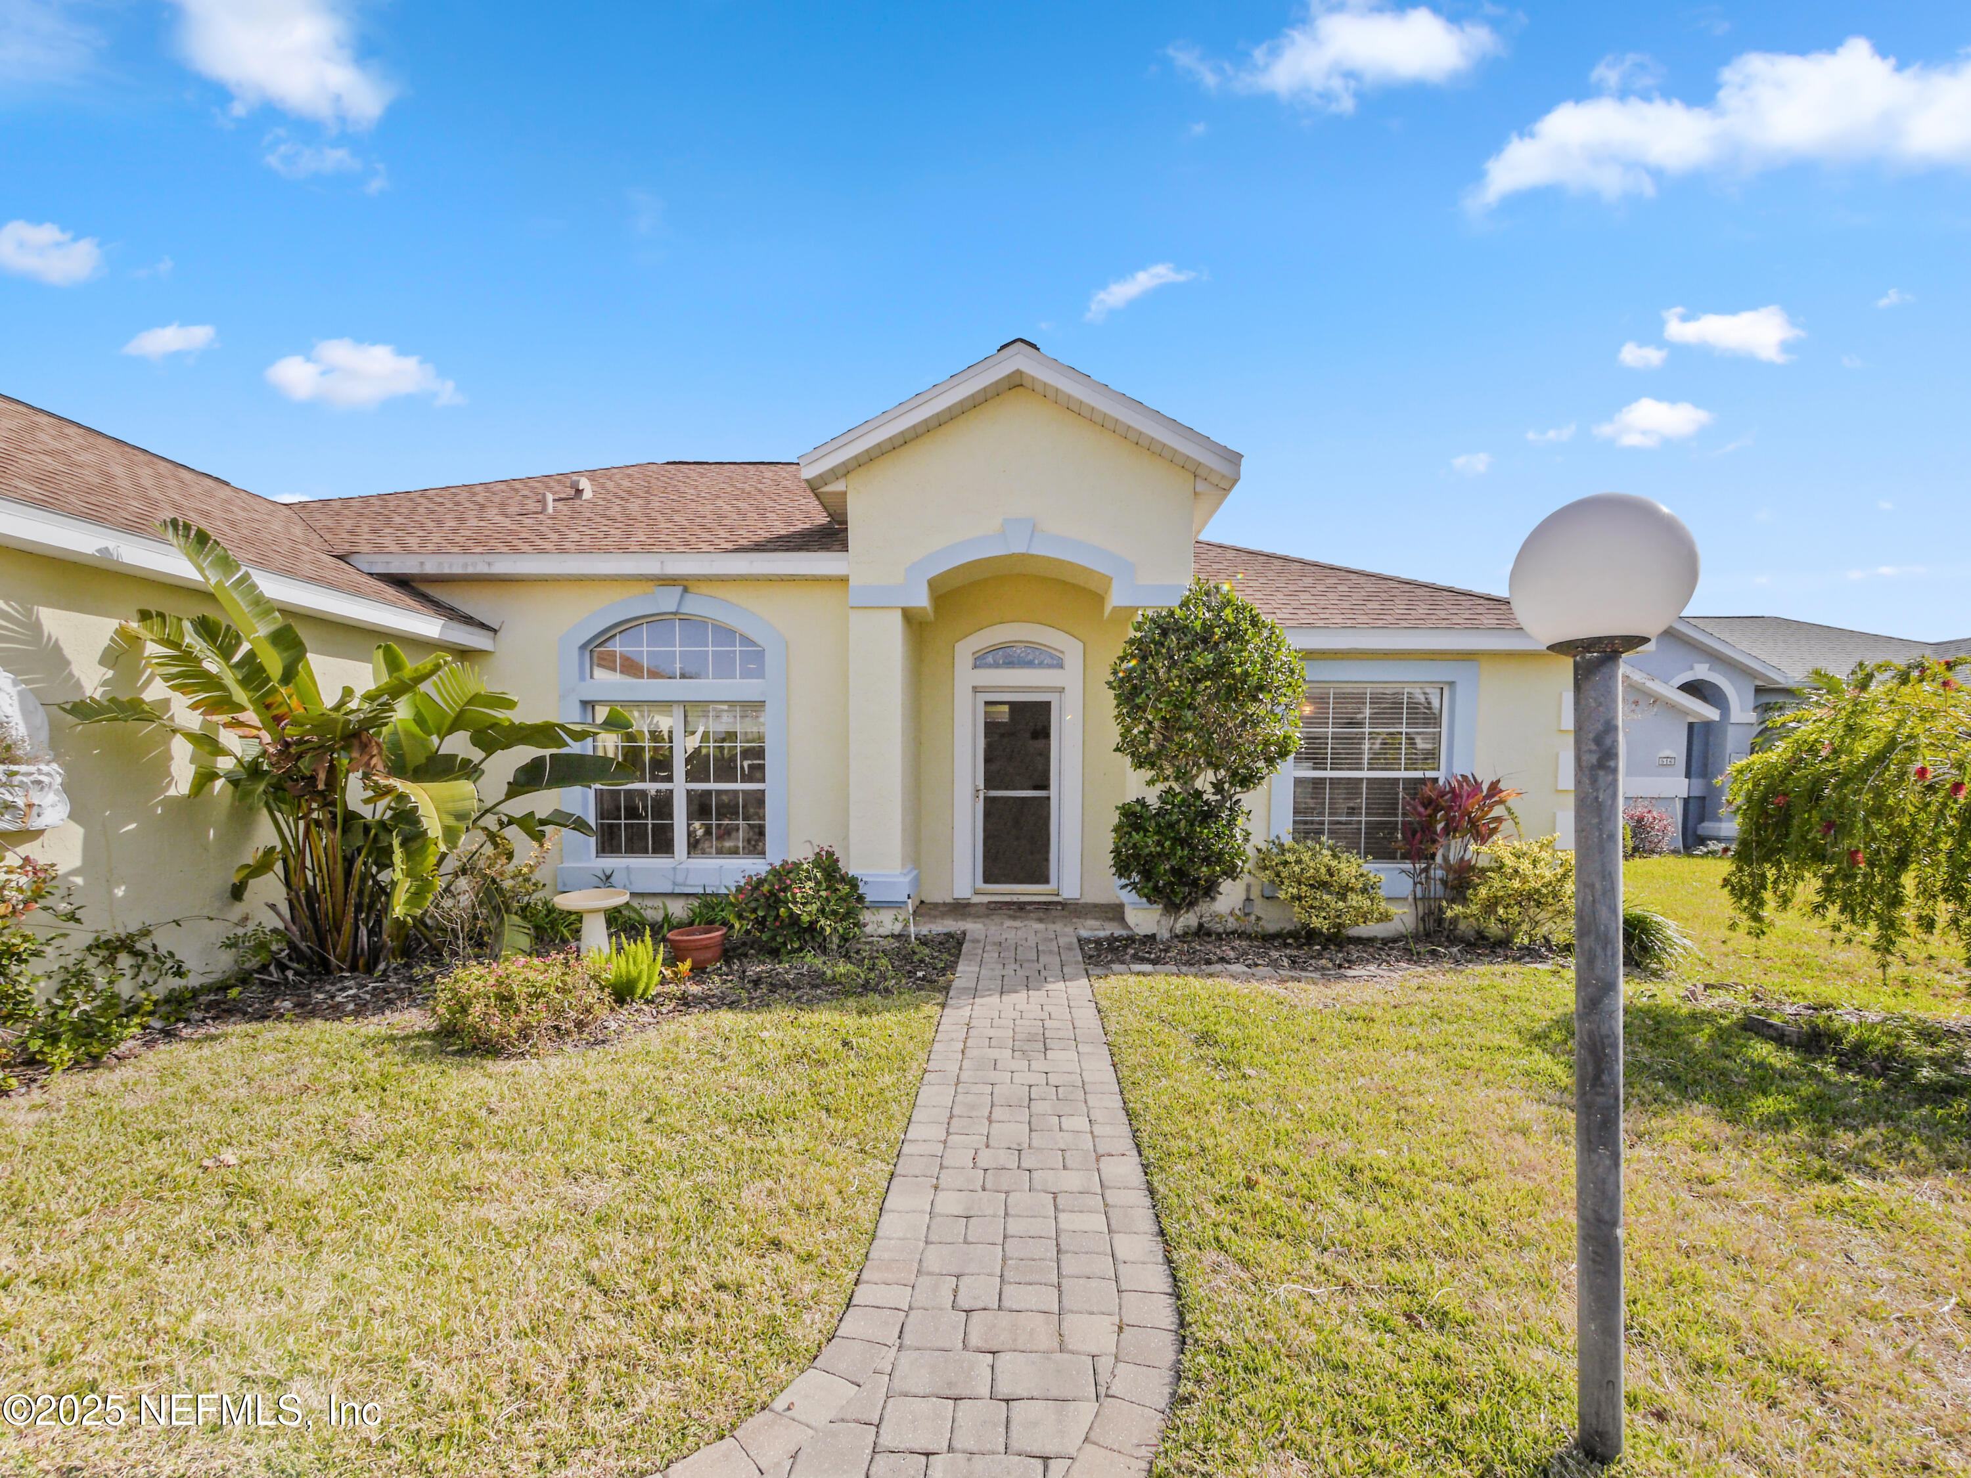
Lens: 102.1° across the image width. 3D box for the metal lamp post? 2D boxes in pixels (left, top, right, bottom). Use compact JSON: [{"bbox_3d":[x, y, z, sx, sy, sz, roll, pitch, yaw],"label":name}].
[{"bbox_3d":[1.277,0.487,1.660,0.312,1.980,0.312,0,-1,0],"label":"metal lamp post"}]

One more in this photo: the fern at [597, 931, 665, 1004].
[{"bbox_3d":[-2.120,1.315,4.740,0.410,0.385,0.390,0,-1,0],"label":"fern"}]

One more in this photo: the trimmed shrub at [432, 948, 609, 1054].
[{"bbox_3d":[-2.480,1.305,4.260,0.860,0.420,0.780,0,-1,0],"label":"trimmed shrub"}]

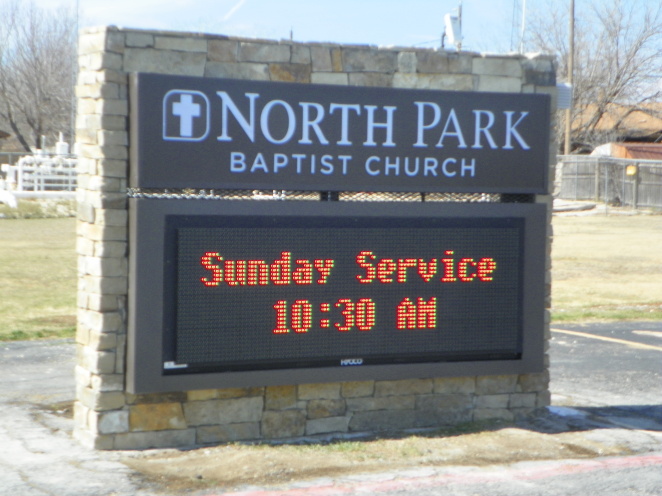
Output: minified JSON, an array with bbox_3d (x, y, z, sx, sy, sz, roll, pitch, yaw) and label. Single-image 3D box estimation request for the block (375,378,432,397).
[{"bbox_3d":[0.358,0.731,7.893,0.358,0.088,0.120,0,2,-28],"label":"block"}]

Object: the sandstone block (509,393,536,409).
[{"bbox_3d":[1.000,0.812,7.987,0.174,0.078,0.100,0,2,-27],"label":"sandstone block"}]

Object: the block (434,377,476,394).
[{"bbox_3d":[0.646,0.735,8.146,0.266,0.107,0.130,0,2,-27],"label":"block"}]

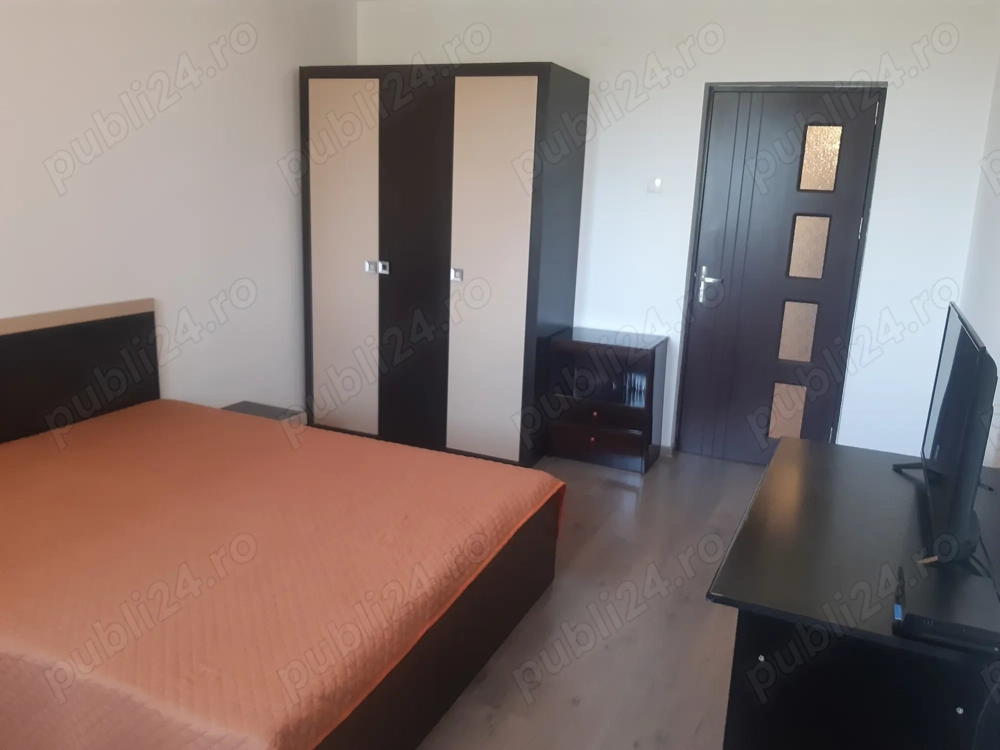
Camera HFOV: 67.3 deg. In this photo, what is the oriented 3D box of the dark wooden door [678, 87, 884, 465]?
[{"bbox_3d":[1.484,-0.483,4.102,0.819,2.025,0.057,8,14,21],"label":"dark wooden door"}]

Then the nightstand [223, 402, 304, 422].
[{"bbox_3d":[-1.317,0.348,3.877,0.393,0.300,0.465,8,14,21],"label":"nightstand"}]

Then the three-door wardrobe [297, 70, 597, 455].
[{"bbox_3d":[-0.344,-0.646,4.374,1.460,2.079,0.629,8,14,21],"label":"three-door wardrobe"}]

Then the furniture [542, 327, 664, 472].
[{"bbox_3d":[0.618,0.125,4.311,0.556,0.681,0.463,8,14,21],"label":"furniture"}]

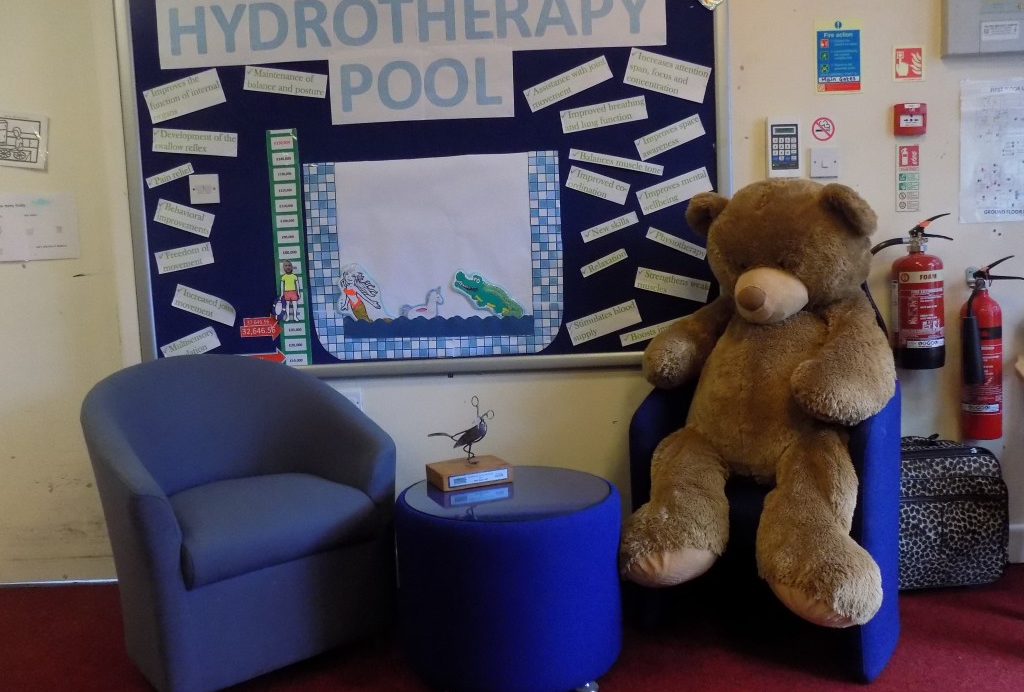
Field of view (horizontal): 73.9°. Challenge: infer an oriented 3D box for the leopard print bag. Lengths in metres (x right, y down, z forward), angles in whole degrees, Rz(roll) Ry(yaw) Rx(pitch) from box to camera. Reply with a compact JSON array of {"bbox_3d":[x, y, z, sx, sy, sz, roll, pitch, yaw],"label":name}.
[{"bbox_3d":[1.205,0.481,2.023,0.434,0.429,0.182,-2,4,-2],"label":"leopard print bag"}]

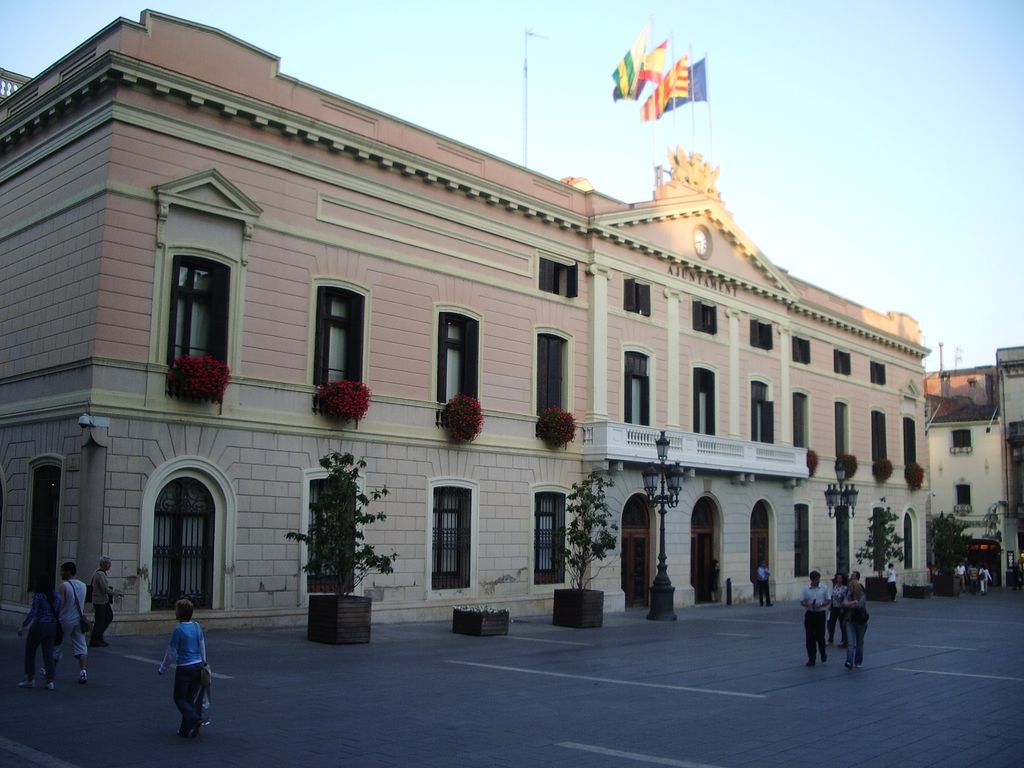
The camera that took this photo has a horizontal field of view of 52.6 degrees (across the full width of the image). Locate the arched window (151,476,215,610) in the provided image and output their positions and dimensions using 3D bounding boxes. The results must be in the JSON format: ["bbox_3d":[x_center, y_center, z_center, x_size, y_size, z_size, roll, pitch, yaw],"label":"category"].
[{"bbox_3d":[-7.234,3.545,22.800,0.250,2.860,1.480,-6,-11,43],"label":"arched window"}]

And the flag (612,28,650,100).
[{"bbox_3d":[4.477,-11.965,38.985,1.734,2.652,0.459,-7,-11,42],"label":"flag"}]

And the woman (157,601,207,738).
[{"bbox_3d":[-3.796,3.291,12.000,0.530,1.570,0.420,3,-8,-14],"label":"woman"}]

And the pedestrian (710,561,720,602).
[{"bbox_3d":[7.429,7.192,37.800,0.380,1.580,0.440,-6,-10,43],"label":"pedestrian"}]

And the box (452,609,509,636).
[{"bbox_3d":[-0.721,5.544,24.225,0.938,0.632,0.918,-7,-11,42],"label":"box"}]

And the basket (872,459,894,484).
[{"bbox_3d":[18.048,4.202,50.300,0.750,1.120,1.100,-6,-11,43],"label":"basket"}]

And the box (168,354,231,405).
[{"bbox_3d":[-6.756,-0.079,22.414,0.612,1.020,1.326,-7,-11,42],"label":"box"}]

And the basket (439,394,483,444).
[{"bbox_3d":[-1.400,0.956,28.700,0.780,1.280,1.200,-6,-11,43],"label":"basket"}]

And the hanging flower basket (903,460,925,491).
[{"bbox_3d":[20.547,4.688,52.814,0.663,1.377,1.275,-7,-11,42],"label":"hanging flower basket"}]

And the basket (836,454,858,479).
[{"bbox_3d":[15.359,3.754,47.400,0.750,1.120,1.100,-6,-11,43],"label":"basket"}]

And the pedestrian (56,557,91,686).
[{"bbox_3d":[-6.382,3.441,15.000,0.480,1.700,0.480,5,-8,-27],"label":"pedestrian"}]

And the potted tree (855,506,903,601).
[{"bbox_3d":[14.920,6.887,42.147,1.530,3.978,1.530,-7,-11,42],"label":"potted tree"}]

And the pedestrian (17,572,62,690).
[{"bbox_3d":[-6.564,3.435,14.400,0.540,1.580,0.440,7,-9,-35],"label":"pedestrian"}]

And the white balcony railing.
[{"bbox_3d":[6.707,2.399,35.317,1.000,1.180,12.450,-6,-10,43],"label":"white balcony railing"}]

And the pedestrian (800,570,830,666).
[{"bbox_3d":[5.804,4.484,19.800,0.560,1.760,0.420,-1,-8,17],"label":"pedestrian"}]

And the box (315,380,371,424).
[{"bbox_3d":[-3.983,0.436,24.400,0.520,0.900,1.300,-6,-10,43],"label":"box"}]

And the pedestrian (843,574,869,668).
[{"bbox_3d":[6.436,4.469,19.400,0.520,1.720,0.420,0,-8,6],"label":"pedestrian"}]

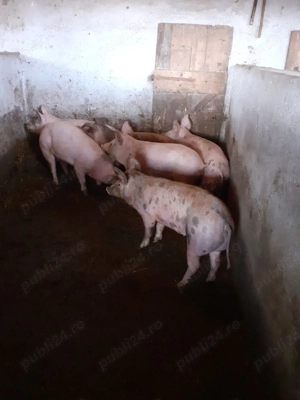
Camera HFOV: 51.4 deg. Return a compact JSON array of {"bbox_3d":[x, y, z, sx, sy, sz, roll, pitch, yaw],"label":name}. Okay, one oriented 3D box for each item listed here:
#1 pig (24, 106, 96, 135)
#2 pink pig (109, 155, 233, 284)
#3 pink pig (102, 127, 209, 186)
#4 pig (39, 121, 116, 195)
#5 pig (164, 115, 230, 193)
[{"bbox_3d":[-1.056,-0.802,4.266,1.160,0.710,0.340,3,24,2],"label":"pig"},{"bbox_3d":[0.100,0.119,2.349,0.340,0.680,1.160,-15,29,-33],"label":"pink pig"},{"bbox_3d":[0.047,-0.304,3.281,1.140,0.690,0.340,8,25,13],"label":"pink pig"},{"bbox_3d":[-0.785,-0.403,3.434,1.120,0.680,0.330,19,29,32],"label":"pig"},{"bbox_3d":[0.517,-0.379,3.470,0.370,0.710,1.150,-6,25,-18],"label":"pig"}]

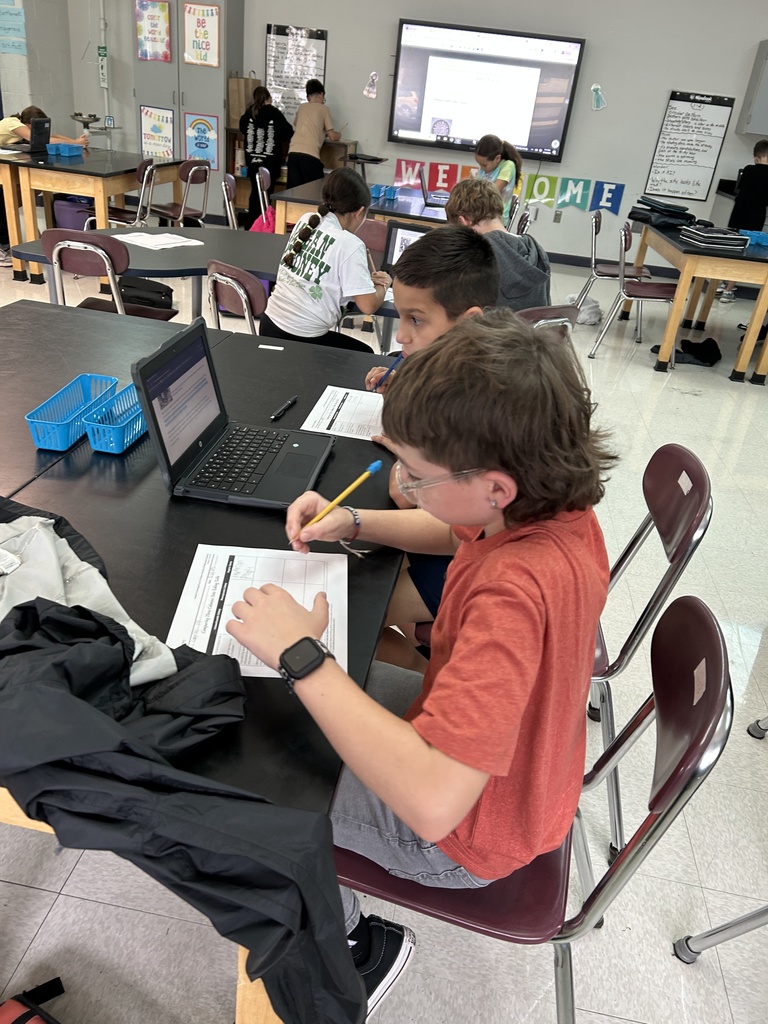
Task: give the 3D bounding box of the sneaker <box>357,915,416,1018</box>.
[{"bbox_3d":[-0.059,0.766,1.232,0.100,0.090,0.250,35,62,1],"label":"sneaker"}]

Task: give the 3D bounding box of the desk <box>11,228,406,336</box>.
[{"bbox_3d":[-0.438,-0.723,3.334,1.840,0.709,1.160,10,28,5],"label":"desk"}]

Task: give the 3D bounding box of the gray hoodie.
[{"bbox_3d":[0.308,-0.749,2.823,0.400,0.540,0.410,-10,32,-29],"label":"gray hoodie"}]

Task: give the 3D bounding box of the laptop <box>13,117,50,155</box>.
[{"bbox_3d":[-2.635,-2.790,5.677,0.228,0.222,0.295,7,28,0],"label":"laptop"}]

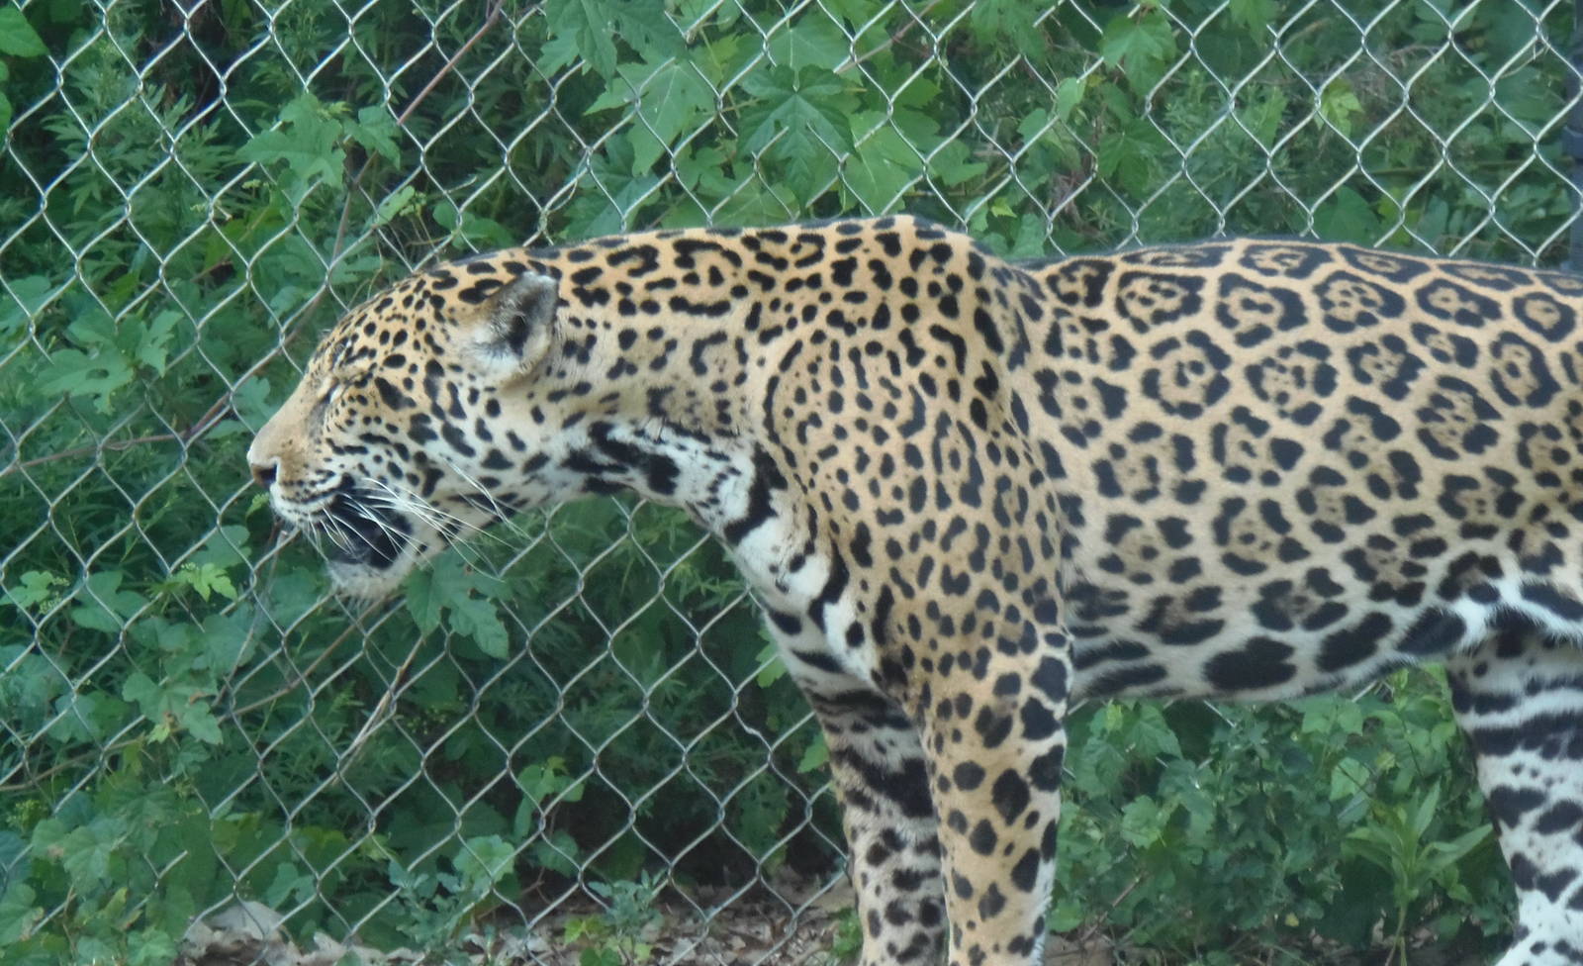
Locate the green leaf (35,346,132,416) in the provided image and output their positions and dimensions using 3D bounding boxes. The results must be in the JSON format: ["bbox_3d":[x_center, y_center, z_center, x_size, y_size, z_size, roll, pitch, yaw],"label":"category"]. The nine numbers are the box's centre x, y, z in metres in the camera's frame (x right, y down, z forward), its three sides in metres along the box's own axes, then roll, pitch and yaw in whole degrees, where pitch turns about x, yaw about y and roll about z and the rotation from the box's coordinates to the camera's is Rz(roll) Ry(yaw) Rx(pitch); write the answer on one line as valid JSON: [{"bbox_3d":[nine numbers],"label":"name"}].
[{"bbox_3d":[-0.580,-0.084,10.460,0.080,0.053,0.045,1,4,0],"label":"green leaf"}]

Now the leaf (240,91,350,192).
[{"bbox_3d":[-0.364,-0.248,9.310,0.079,0.071,0.030,0,2,0],"label":"leaf"}]

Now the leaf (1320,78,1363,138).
[{"bbox_3d":[0.454,-0.310,10.530,0.036,0.048,0.018,1,4,0],"label":"leaf"}]

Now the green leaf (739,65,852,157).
[{"bbox_3d":[0.003,-0.302,10.420,0.092,0.074,0.040,1,4,0],"label":"green leaf"}]

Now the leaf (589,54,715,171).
[{"bbox_3d":[-0.115,-0.305,10.520,0.104,0.094,0.040,1,4,0],"label":"leaf"}]

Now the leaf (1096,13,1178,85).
[{"bbox_3d":[0.283,-0.355,10.440,0.066,0.060,0.030,1,4,0],"label":"leaf"}]

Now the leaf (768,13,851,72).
[{"bbox_3d":[0.013,-0.318,9.400,0.066,0.055,0.030,0,2,0],"label":"leaf"}]

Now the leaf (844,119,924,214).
[{"bbox_3d":[0.067,-0.234,9.390,0.061,0.072,0.030,0,2,0],"label":"leaf"}]

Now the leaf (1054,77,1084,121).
[{"bbox_3d":[0.228,-0.314,10.460,0.025,0.035,0.014,1,4,0],"label":"leaf"}]

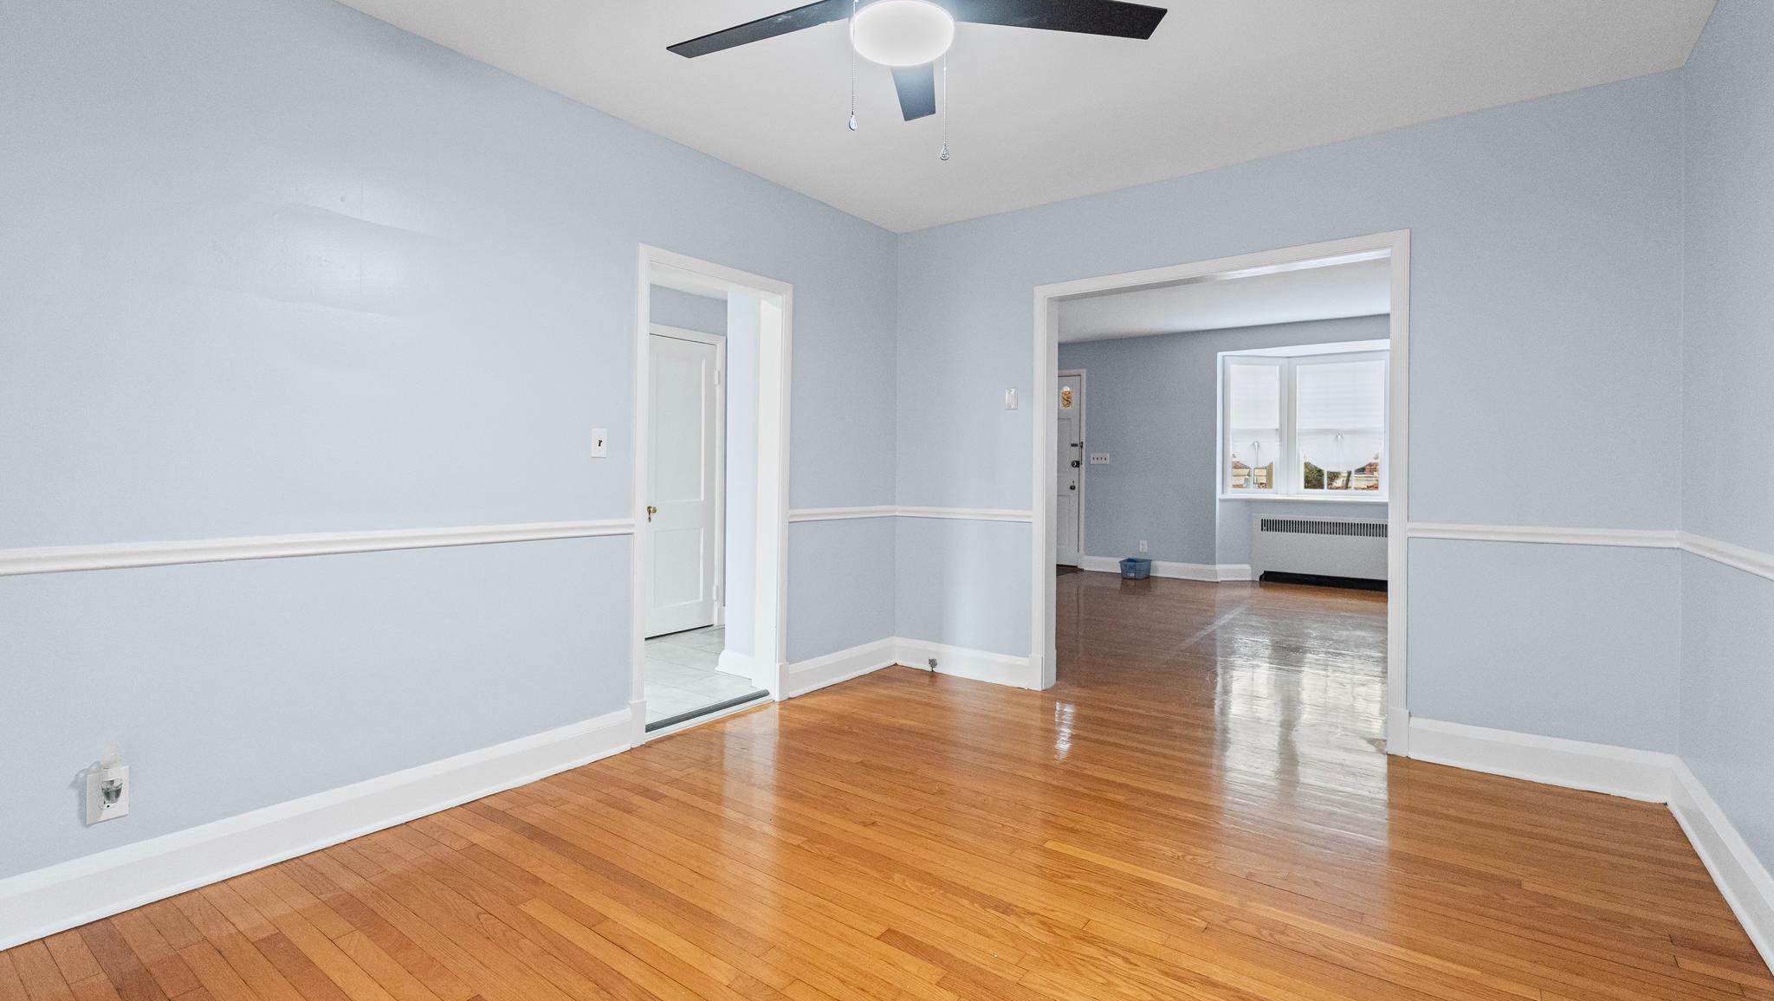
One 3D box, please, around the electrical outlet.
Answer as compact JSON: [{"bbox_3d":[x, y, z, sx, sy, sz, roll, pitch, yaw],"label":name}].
[{"bbox_3d":[-1.982,0.752,2.007,0.022,0.125,0.076,1,2,37],"label":"electrical outlet"}]

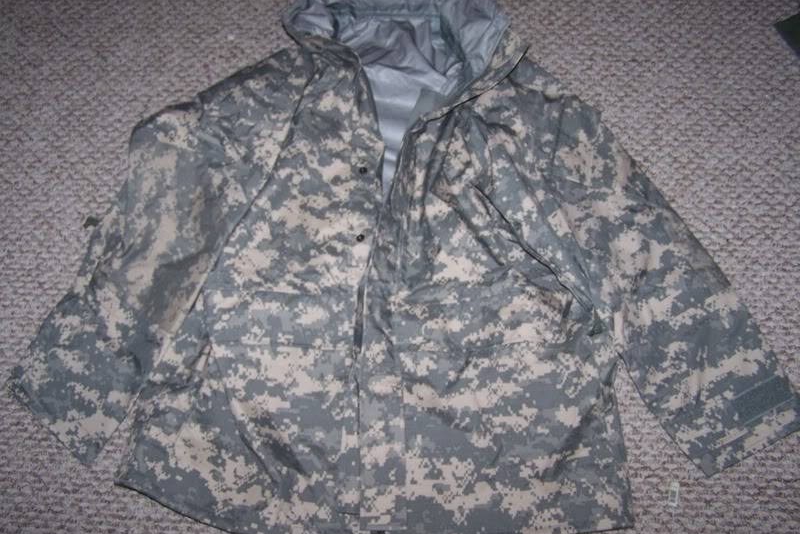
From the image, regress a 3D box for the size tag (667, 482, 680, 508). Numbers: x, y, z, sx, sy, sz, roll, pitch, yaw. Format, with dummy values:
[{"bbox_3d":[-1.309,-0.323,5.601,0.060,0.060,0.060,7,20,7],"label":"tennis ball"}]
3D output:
[{"bbox_3d":[0.368,0.305,1.180,0.011,0.003,0.032,13,69,8],"label":"size tag"}]

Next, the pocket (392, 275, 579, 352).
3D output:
[{"bbox_3d":[0.118,0.067,1.258,0.252,0.028,0.098,-3,67,2],"label":"pocket"}]

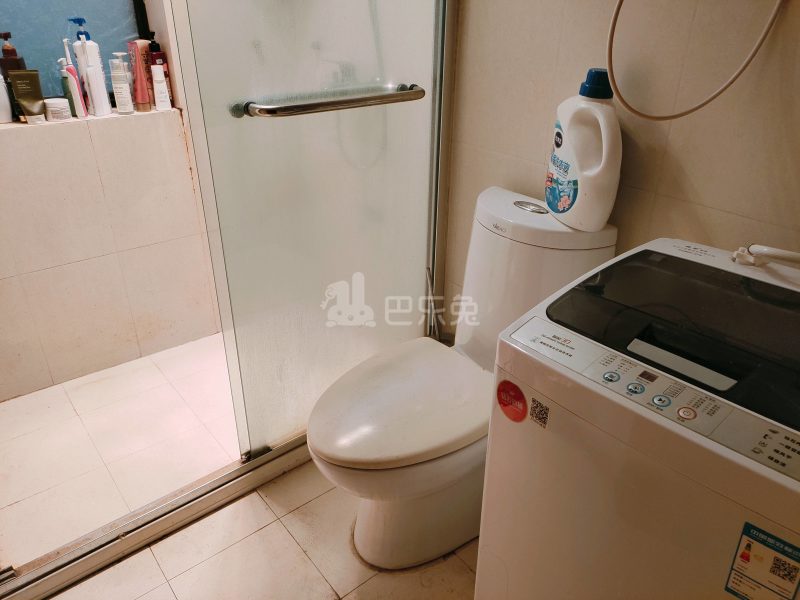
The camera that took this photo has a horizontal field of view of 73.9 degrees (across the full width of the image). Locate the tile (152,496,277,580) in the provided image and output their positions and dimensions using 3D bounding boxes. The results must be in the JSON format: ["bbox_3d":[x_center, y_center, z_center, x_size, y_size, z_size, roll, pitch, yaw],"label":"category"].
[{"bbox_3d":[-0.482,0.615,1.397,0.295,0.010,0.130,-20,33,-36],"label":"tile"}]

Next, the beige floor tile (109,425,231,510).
[{"bbox_3d":[-0.698,0.512,1.625,0.298,0.010,0.270,-20,32,-36],"label":"beige floor tile"}]

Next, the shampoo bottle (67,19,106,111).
[{"bbox_3d":[-1.022,-0.778,1.767,0.065,0.277,0.082,20,32,35],"label":"shampoo bottle"}]

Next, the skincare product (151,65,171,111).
[{"bbox_3d":[-0.867,-0.766,1.921,0.046,0.147,0.040,-20,32,-36],"label":"skincare product"}]

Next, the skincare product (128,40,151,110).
[{"bbox_3d":[-0.900,-0.774,1.840,0.056,0.217,0.046,11,27,21],"label":"skincare product"}]

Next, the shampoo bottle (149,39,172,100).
[{"bbox_3d":[-0.884,-0.832,1.946,0.066,0.245,0.055,-20,32,-36],"label":"shampoo bottle"}]

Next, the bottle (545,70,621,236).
[{"bbox_3d":[0.409,-0.331,1.178,0.102,0.312,0.172,-6,26,-13],"label":"bottle"}]

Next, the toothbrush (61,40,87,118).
[{"bbox_3d":[-1.090,-0.735,1.771,0.032,0.240,0.030,0,26,0],"label":"toothbrush"}]

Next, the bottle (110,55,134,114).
[{"bbox_3d":[-0.938,-0.719,1.796,0.051,0.166,0.048,-15,30,-29],"label":"bottle"}]

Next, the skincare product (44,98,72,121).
[{"bbox_3d":[-1.131,-0.625,1.757,0.066,0.060,0.066,-16,30,-30],"label":"skincare product"}]

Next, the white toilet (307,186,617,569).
[{"bbox_3d":[0.075,0.218,1.298,0.678,0.804,0.395,-15,30,-29],"label":"white toilet"}]

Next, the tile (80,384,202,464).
[{"bbox_3d":[-0.850,0.397,1.745,0.296,0.010,0.298,-20,33,-36],"label":"tile"}]

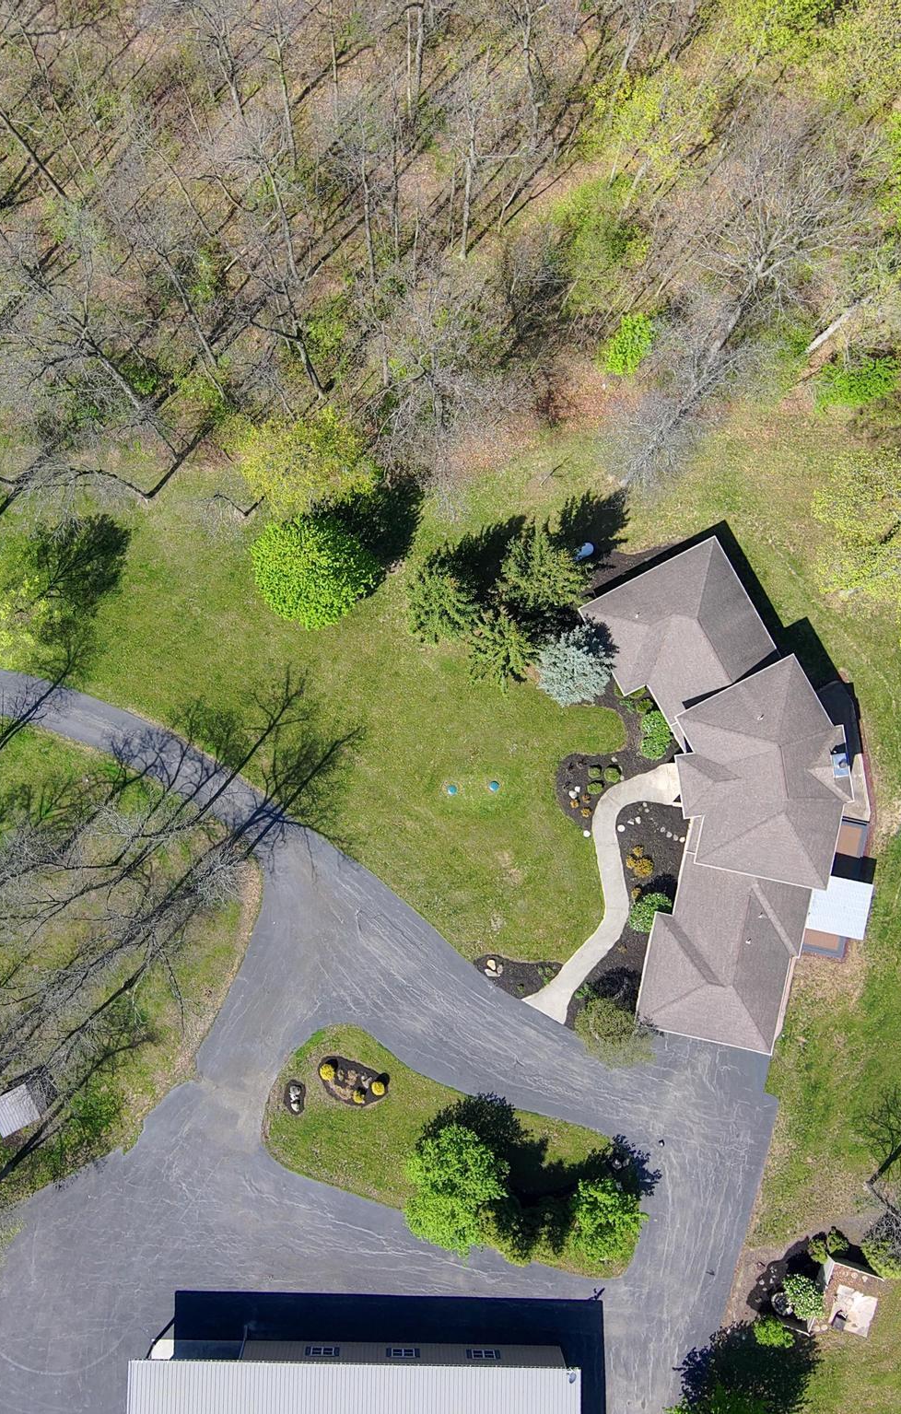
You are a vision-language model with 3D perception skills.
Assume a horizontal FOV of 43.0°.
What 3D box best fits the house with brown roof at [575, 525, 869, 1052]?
[{"bbox_3d":[15.150,4.900,62.000,13.800,6.300,28.200,-9,90,0],"label":"house with brown roof"}]

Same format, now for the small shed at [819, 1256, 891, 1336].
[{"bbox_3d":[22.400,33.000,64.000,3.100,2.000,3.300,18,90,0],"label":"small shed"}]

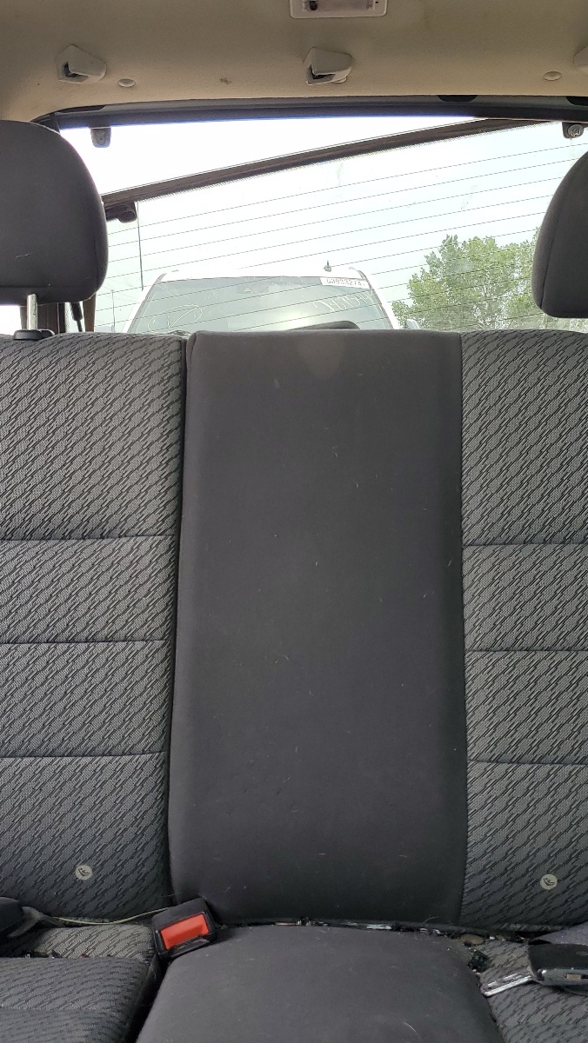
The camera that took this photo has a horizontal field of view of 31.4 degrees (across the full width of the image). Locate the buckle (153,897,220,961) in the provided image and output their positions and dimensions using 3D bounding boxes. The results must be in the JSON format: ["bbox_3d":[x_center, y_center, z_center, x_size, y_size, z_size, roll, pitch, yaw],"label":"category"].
[{"bbox_3d":[-0.093,0.343,0.880,0.049,0.027,0.072,-19,-11,-11],"label":"buckle"}]

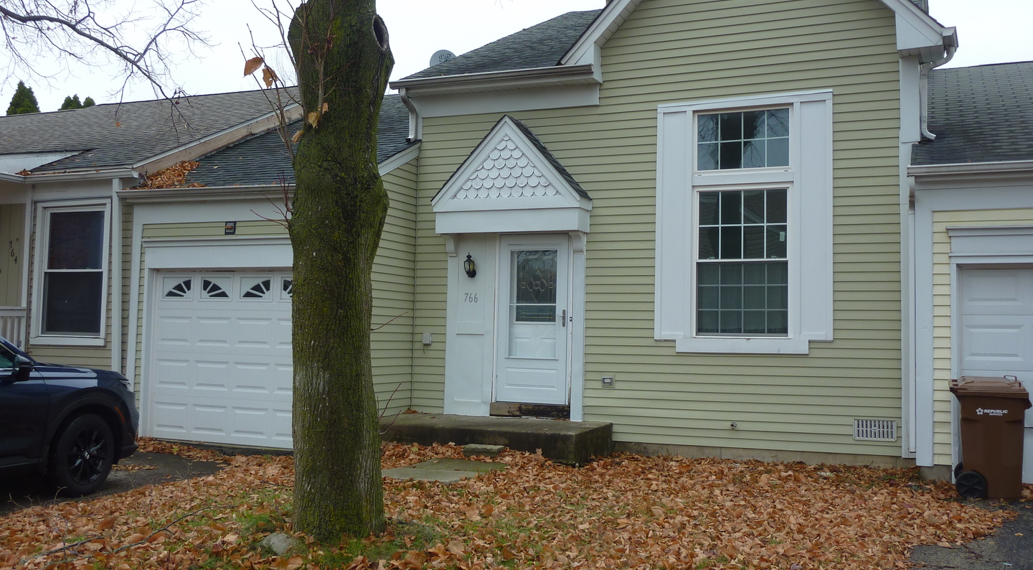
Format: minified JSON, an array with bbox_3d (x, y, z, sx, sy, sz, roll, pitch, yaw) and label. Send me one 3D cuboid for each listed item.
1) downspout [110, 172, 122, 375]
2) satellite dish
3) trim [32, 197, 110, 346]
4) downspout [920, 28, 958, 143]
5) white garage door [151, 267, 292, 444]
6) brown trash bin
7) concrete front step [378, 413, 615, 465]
[{"bbox_3d":[-4.988,0.218,11.879,0.110,3.110,0.110,0,-3,23],"label":"downspout"},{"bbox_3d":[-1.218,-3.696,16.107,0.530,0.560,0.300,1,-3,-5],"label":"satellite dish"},{"bbox_3d":[-5.793,-0.155,12.393,1.300,1.870,0.100,0,-3,23],"label":"trim"},{"bbox_3d":[4.415,-2.051,10.001,0.370,1.090,0.110,0,-3,23],"label":"downspout"},{"bbox_3d":[-3.405,0.849,11.507,2.420,2.120,0.080,0,-3,23],"label":"white garage door"},{"bbox_3d":[4.306,1.363,8.673,0.695,1.045,0.660,0,-3,23],"label":"brown trash bin"},{"bbox_3d":[-0.398,1.716,10.850,2.680,0.320,1.510,0,-3,23],"label":"concrete front step"}]

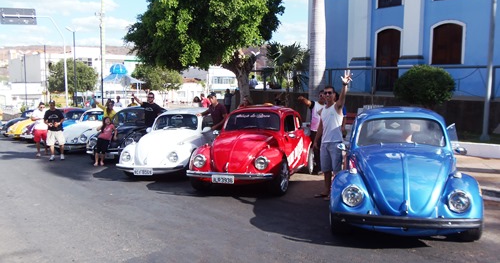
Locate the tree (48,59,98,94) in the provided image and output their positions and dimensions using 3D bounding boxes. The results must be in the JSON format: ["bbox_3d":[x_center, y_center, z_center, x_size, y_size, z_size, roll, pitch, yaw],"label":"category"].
[{"bbox_3d":[-22.404,-6.537,55.000,6.200,5.400,6.000,0,5,0],"label":"tree"}]

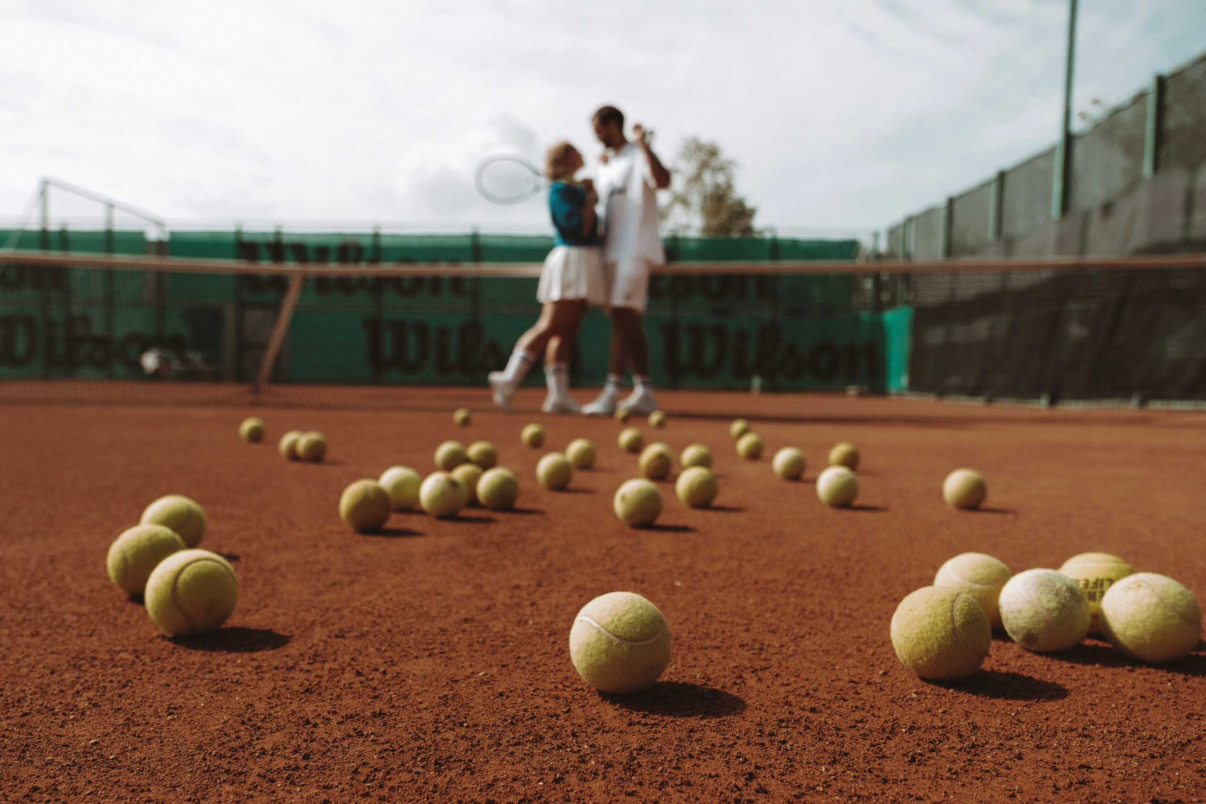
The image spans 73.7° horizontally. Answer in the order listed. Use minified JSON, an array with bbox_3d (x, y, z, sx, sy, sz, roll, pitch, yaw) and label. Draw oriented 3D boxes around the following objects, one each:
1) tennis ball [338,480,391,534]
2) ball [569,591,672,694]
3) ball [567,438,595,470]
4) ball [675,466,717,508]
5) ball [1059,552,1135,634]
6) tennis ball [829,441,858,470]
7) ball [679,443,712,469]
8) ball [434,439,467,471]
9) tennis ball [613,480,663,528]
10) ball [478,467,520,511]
[{"bbox_3d":[-0.297,0.131,1.013,0.067,0.067,0.067,1,2,0],"label":"tennis ball"},{"bbox_3d":[0.012,0.166,0.554,0.067,0.067,0.067,1,2,0],"label":"ball"},{"bbox_3d":[-0.049,0.113,1.770,0.067,0.067,0.067,1,2,0],"label":"ball"},{"bbox_3d":[0.151,0.137,1.293,0.067,0.067,0.067,1,2,0],"label":"ball"},{"bbox_3d":[0.429,0.164,0.695,0.067,0.067,0.067,1,2,0],"label":"ball"},{"bbox_3d":[0.564,0.128,1.877,0.067,0.067,0.067,1,2,0],"label":"tennis ball"},{"bbox_3d":[0.191,0.119,1.632,0.067,0.067,0.067,1,2,0],"label":"ball"},{"bbox_3d":[-0.322,0.118,1.707,0.067,0.067,0.067,1,2,0],"label":"ball"},{"bbox_3d":[0.050,0.145,1.154,0.067,0.067,0.067,1,2,0],"label":"tennis ball"},{"bbox_3d":[-0.165,0.136,1.269,0.067,0.067,0.067,1,2,0],"label":"ball"}]

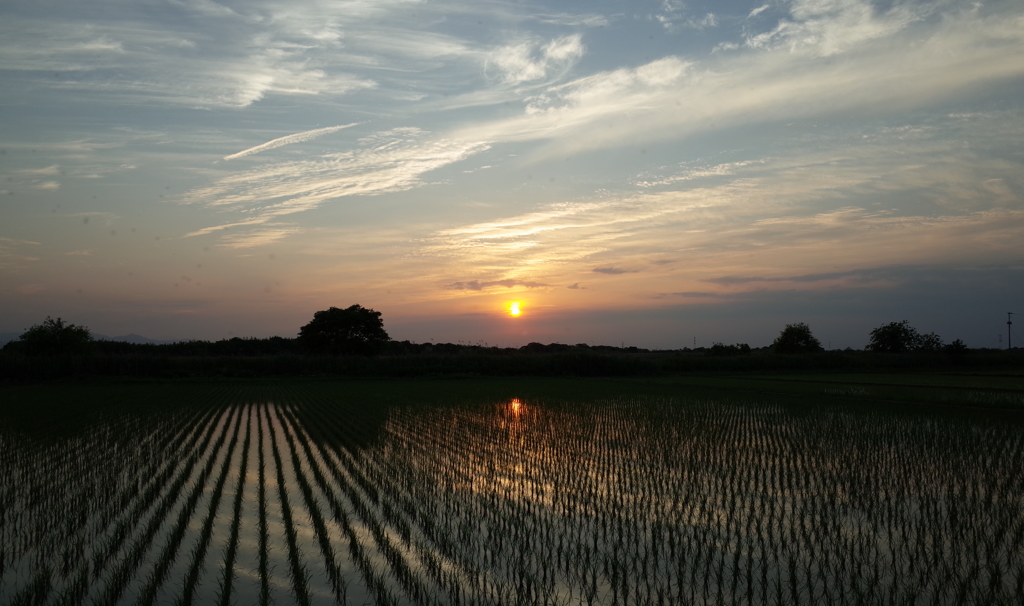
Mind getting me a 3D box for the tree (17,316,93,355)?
[{"bbox_3d":[-43.657,3.778,76.000,6.310,4.970,5.870,2,-4,-30],"label":"tree"}]

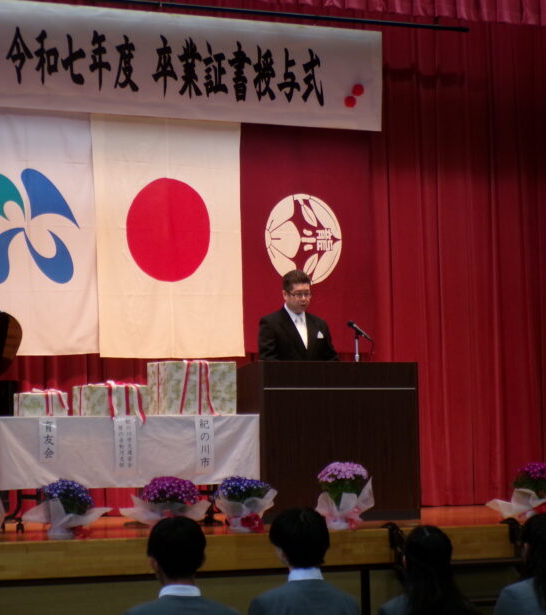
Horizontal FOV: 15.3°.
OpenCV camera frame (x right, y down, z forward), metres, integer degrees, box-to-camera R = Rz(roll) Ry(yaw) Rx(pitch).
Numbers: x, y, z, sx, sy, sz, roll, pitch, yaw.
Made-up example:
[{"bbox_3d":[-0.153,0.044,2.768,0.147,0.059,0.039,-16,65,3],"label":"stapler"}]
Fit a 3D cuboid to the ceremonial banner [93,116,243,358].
[{"bbox_3d":[-0.739,-0.553,14.552,1.148,1.833,0.050,1,-5,-27],"label":"ceremonial banner"}]

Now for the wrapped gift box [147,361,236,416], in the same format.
[{"bbox_3d":[-0.523,0.534,13.164,0.492,0.343,0.300,1,-5,-27],"label":"wrapped gift box"}]

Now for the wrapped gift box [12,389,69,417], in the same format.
[{"bbox_3d":[-1.441,0.611,12.669,0.293,0.150,0.160,1,-5,-27],"label":"wrapped gift box"}]

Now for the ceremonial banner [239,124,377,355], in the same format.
[{"bbox_3d":[0.231,-0.529,15.089,1.194,1.752,0.050,1,-5,-27],"label":"ceremonial banner"}]

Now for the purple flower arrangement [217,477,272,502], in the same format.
[{"bbox_3d":[-0.164,1.046,11.704,0.310,0.155,0.280,1,-5,-27],"label":"purple flower arrangement"}]

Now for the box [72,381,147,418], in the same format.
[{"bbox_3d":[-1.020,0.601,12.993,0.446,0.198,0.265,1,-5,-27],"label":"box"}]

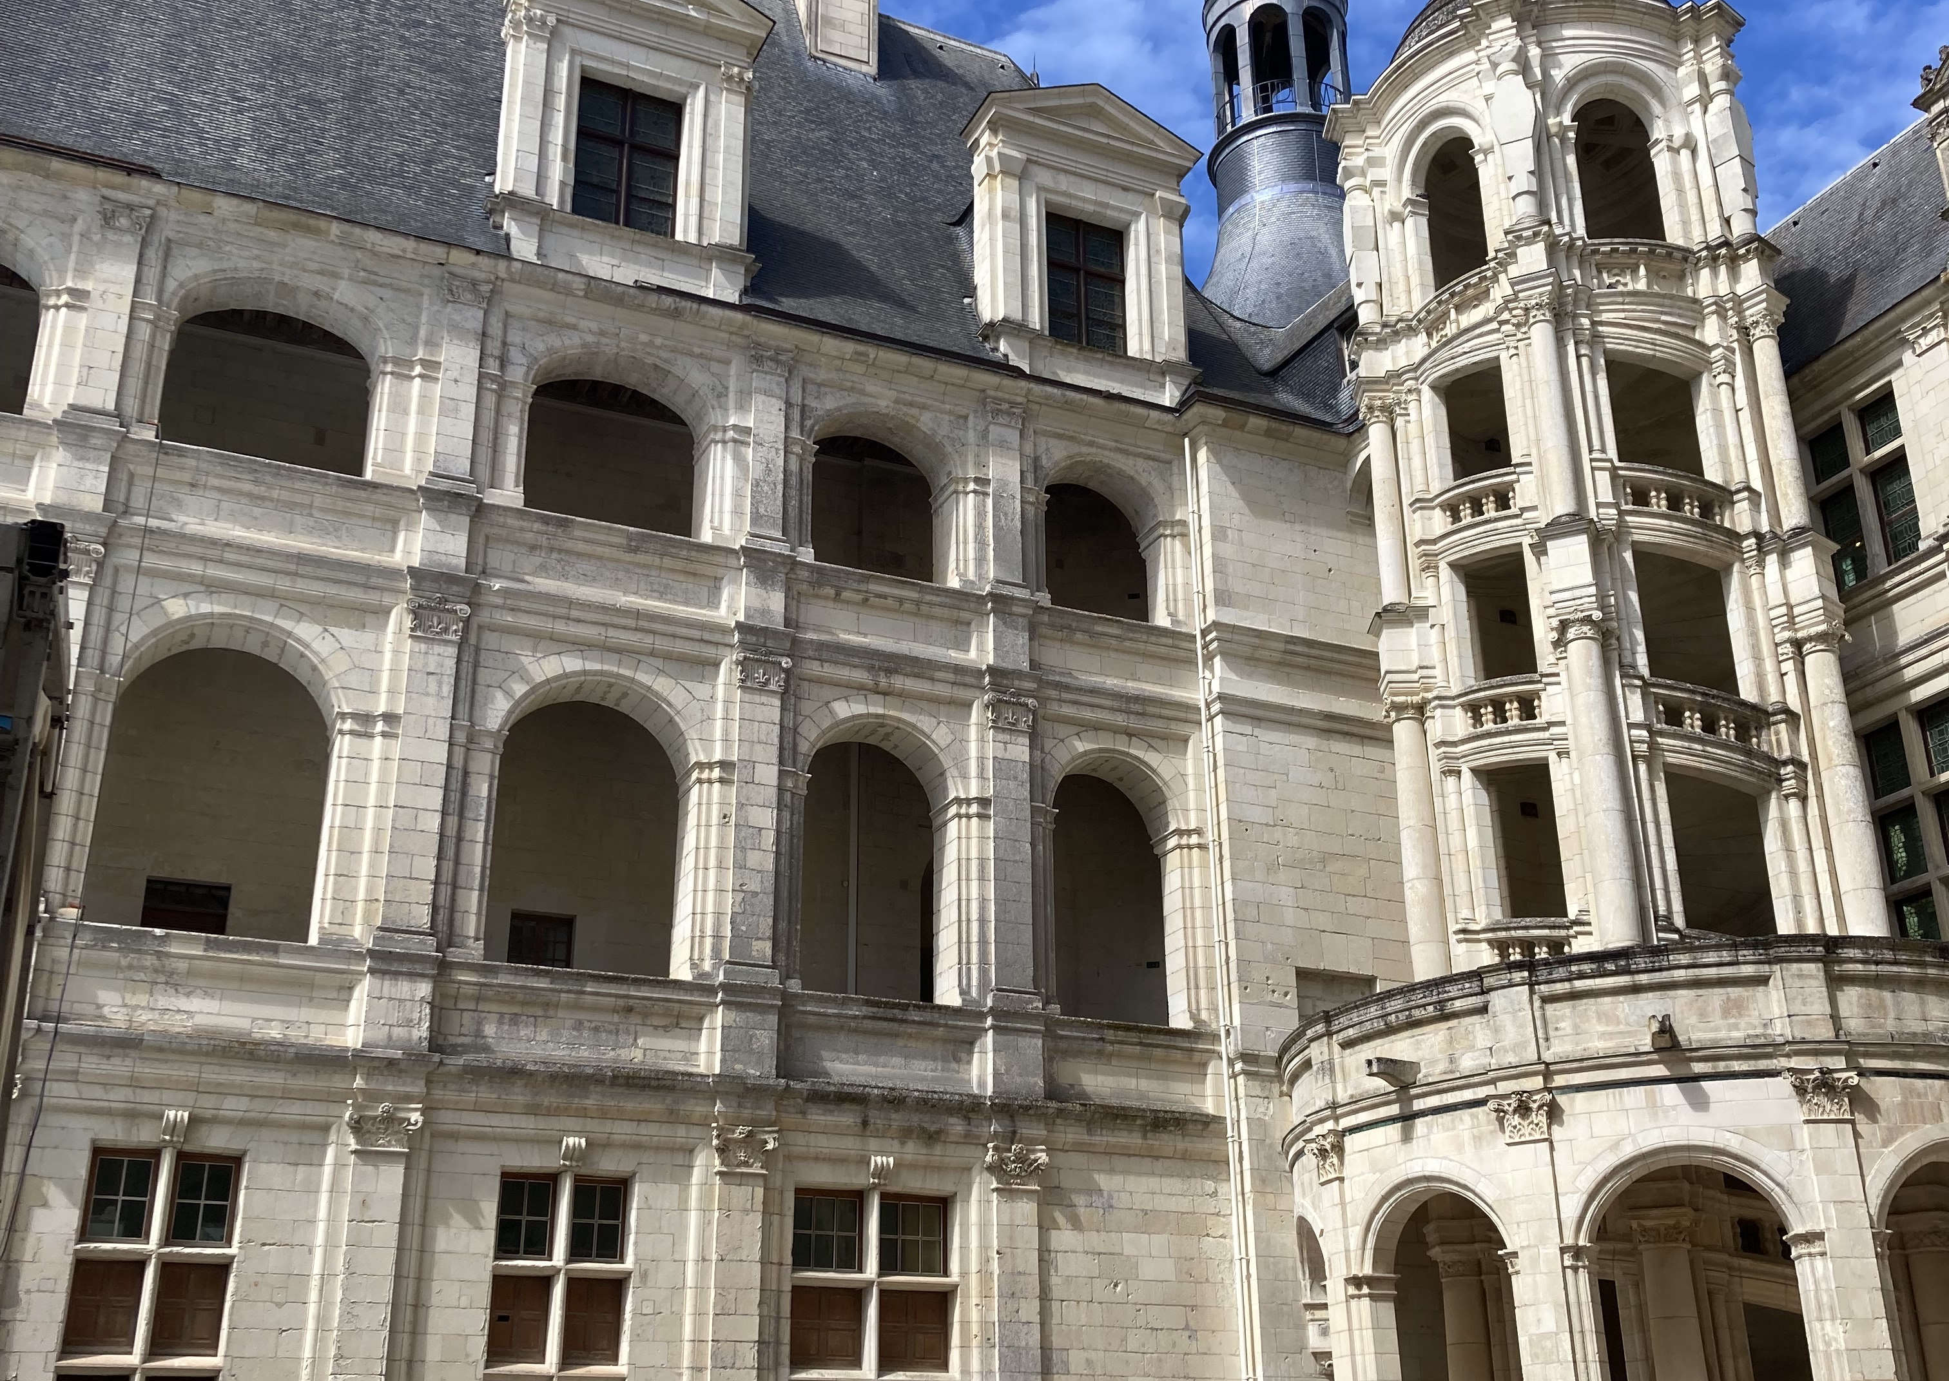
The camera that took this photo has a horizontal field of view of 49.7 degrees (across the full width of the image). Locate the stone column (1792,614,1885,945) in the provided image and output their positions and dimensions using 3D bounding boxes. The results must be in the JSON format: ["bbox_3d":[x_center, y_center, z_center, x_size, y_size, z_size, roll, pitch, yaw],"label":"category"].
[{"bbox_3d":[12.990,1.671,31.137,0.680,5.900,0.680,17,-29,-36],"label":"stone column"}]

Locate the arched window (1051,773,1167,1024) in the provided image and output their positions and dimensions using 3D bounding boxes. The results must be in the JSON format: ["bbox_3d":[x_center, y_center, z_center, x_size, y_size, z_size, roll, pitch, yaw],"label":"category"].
[{"bbox_3d":[2.158,3.149,33.198,2.270,4.370,0.550,9,-25,-23],"label":"arched window"}]

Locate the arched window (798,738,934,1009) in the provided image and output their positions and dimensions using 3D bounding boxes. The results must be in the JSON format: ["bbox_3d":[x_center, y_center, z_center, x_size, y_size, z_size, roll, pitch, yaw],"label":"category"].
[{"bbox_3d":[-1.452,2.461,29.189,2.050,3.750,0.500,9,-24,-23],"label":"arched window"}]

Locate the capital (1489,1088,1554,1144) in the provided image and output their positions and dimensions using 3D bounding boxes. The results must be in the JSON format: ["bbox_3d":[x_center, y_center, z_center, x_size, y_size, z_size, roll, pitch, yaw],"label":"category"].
[{"bbox_3d":[7.124,5.550,27.247,0.850,0.640,0.350,-16,-28,32],"label":"capital"}]

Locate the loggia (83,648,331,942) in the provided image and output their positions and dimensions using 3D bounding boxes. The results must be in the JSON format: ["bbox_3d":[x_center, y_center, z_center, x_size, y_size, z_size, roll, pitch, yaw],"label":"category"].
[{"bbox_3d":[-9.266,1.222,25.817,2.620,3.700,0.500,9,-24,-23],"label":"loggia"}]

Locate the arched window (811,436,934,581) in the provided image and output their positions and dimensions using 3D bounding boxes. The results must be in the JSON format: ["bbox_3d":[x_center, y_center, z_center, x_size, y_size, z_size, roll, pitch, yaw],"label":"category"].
[{"bbox_3d":[-1.468,-2.798,31.541,2.120,2.400,0.350,9,-25,-23],"label":"arched window"}]

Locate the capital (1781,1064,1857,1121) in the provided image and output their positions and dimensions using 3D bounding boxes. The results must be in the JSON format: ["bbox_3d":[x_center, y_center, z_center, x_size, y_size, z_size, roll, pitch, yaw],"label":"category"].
[{"bbox_3d":[9.616,4.583,23.882,0.740,0.600,0.360,-1,-22,0],"label":"capital"}]

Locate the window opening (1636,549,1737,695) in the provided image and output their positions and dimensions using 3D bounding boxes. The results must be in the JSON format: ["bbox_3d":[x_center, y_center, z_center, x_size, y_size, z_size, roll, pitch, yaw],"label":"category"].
[{"bbox_3d":[10.089,-0.901,29.606,1.360,2.000,0.400,3,-23,-8],"label":"window opening"}]

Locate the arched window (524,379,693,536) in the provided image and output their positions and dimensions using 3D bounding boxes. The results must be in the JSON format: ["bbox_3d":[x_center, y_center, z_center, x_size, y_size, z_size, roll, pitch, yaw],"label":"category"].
[{"bbox_3d":[-5.119,-3.427,29.819,2.430,2.400,0.500,9,-24,-23],"label":"arched window"}]

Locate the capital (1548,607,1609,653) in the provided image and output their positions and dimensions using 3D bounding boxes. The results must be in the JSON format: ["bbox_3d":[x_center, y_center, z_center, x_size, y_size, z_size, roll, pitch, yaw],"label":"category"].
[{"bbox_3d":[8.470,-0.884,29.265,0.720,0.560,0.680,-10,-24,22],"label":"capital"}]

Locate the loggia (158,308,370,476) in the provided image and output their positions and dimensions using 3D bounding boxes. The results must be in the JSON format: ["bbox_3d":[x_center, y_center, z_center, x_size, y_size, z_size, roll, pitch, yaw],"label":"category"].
[{"bbox_3d":[-9.639,-4.219,29.129,2.750,2.850,0.500,9,-24,-23],"label":"loggia"}]

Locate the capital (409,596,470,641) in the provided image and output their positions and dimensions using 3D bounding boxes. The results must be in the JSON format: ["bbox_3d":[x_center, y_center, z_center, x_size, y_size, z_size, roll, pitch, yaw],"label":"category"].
[{"bbox_3d":[-7.004,-0.925,27.479,0.760,0.560,0.300,9,-25,-23],"label":"capital"}]

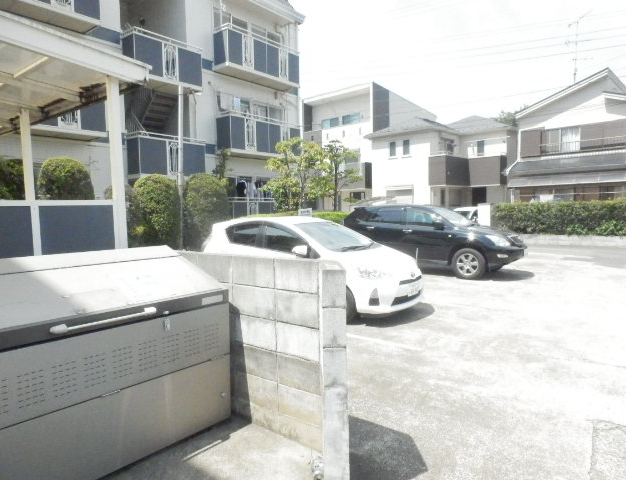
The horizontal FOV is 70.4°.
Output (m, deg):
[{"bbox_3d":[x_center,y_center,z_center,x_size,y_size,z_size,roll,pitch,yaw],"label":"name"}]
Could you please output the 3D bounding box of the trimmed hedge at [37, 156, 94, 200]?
[{"bbox_3d":[-4.119,-0.260,7.396,0.980,2.210,0.980,2,5,38],"label":"trimmed hedge"}]

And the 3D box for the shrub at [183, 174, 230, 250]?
[{"bbox_3d":[-2.387,-0.420,9.994,1.050,2.080,1.050,2,5,38],"label":"shrub"}]

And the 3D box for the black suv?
[{"bbox_3d":[3.009,-0.074,11.511,4.735,1.680,1.845,3,6,42],"label":"black suv"}]

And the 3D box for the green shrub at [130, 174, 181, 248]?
[{"bbox_3d":[-3.183,-0.307,8.998,1.050,2.030,1.050,2,5,38],"label":"green shrub"}]

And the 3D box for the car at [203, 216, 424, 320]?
[{"bbox_3d":[-0.099,0.376,7.529,3.995,1.445,1.695,2,5,35],"label":"car"}]

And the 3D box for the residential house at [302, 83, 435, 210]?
[{"bbox_3d":[4.362,-5.808,33.966,6.500,9.700,8.400,3,6,43],"label":"residential house"}]

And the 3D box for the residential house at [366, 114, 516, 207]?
[{"bbox_3d":[8.381,-4.154,27.075,7.350,7.300,8.600,3,6,41],"label":"residential house"}]

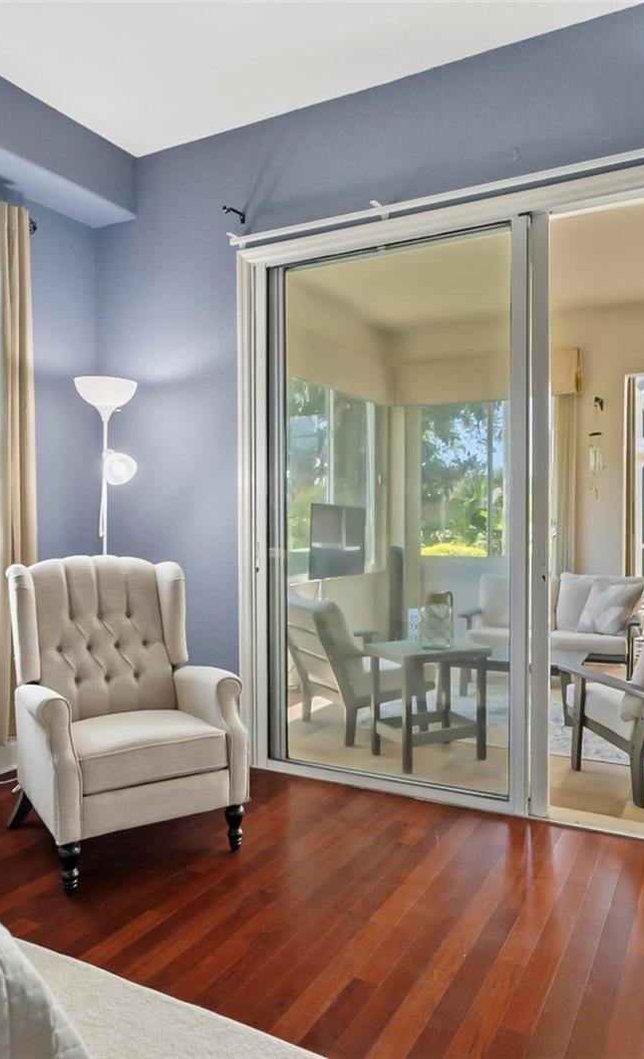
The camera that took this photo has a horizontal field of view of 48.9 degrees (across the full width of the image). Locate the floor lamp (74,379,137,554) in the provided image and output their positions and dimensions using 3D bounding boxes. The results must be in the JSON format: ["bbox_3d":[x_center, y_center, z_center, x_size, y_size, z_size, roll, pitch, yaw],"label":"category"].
[{"bbox_3d":[-0.977,0.229,3.210,0.280,1.810,0.290,-1,1,-30],"label":"floor lamp"}]

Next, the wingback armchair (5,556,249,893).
[{"bbox_3d":[-0.758,0.631,2.696,0.710,1.020,0.860,-1,1,-30],"label":"wingback armchair"}]

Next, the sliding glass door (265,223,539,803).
[{"bbox_3d":[0.293,-0.063,3.073,1.240,2.340,0.050,0,1,27],"label":"sliding glass door"}]

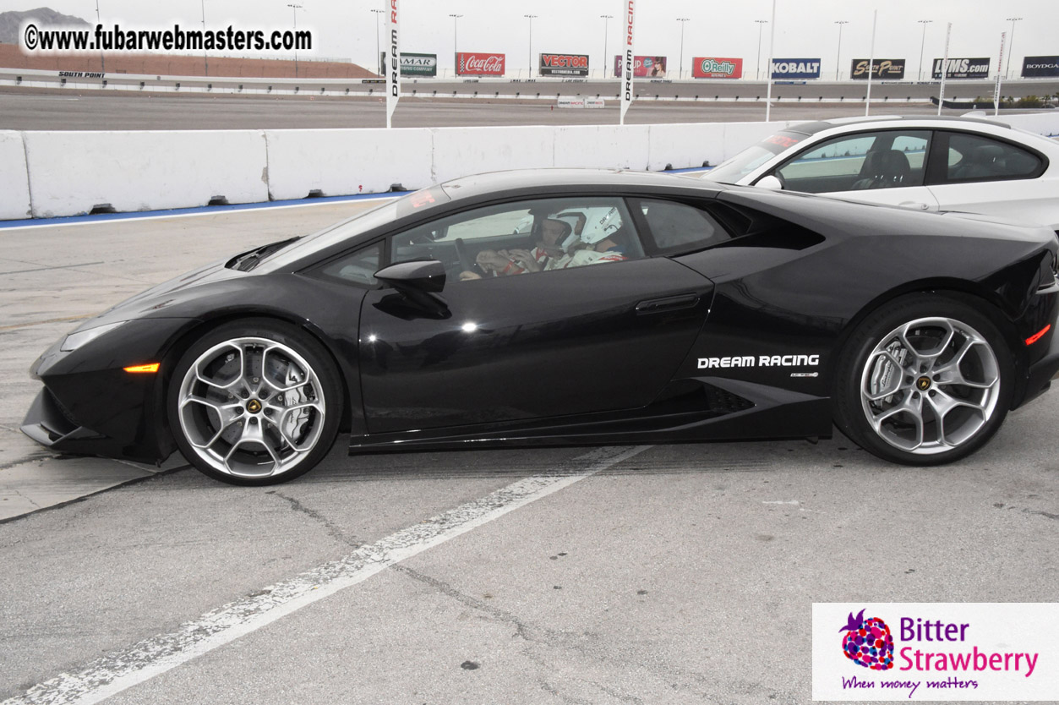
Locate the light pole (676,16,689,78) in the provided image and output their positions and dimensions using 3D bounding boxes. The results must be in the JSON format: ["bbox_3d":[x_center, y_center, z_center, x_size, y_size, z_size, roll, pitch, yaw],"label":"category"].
[{"bbox_3d":[49.621,-98.213,382.300,4.600,19.580,0.900,-2,12,-12],"label":"light pole"}]

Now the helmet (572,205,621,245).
[{"bbox_3d":[0.260,-0.549,4.948,0.290,0.250,0.250,-1,13,-2],"label":"helmet"}]

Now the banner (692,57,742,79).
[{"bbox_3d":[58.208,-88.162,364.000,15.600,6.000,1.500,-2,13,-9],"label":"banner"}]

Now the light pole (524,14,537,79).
[{"bbox_3d":[0.290,-94.914,366.943,4.600,19.472,0.900,-5,13,-25],"label":"light pole"}]

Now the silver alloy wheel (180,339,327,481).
[{"bbox_3d":[-1.054,0.188,4.552,0.545,0.545,0.220,-1,13,-2],"label":"silver alloy wheel"}]

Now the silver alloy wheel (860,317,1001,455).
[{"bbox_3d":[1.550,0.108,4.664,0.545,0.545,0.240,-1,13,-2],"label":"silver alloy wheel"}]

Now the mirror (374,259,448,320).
[{"bbox_3d":[-0.436,-0.243,4.370,0.260,0.190,0.250,-1,13,-2],"label":"mirror"}]

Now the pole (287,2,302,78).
[{"bbox_3d":[-63.241,-83.772,318.473,0.900,19.499,4.600,12,16,42],"label":"pole"}]

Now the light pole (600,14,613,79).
[{"bbox_3d":[24.135,-95.981,371.277,4.600,19.756,0.900,-3,13,-19],"label":"light pole"}]

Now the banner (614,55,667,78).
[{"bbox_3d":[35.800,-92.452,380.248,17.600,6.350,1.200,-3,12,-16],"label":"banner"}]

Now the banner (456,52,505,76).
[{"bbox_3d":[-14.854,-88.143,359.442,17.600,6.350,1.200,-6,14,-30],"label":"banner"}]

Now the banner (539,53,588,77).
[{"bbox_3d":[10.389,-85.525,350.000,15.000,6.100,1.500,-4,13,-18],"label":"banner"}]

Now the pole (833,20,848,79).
[{"bbox_3d":[96.010,-93.263,364.000,4.200,17.200,0.800,0,13,0],"label":"pole"}]

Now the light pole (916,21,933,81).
[{"bbox_3d":[121.057,-92.751,362.000,4.300,17.800,0.800,2,13,8],"label":"light pole"}]

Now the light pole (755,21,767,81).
[{"bbox_3d":[75.771,-98.938,386.963,4.600,19.553,0.900,0,12,-5],"label":"light pole"}]

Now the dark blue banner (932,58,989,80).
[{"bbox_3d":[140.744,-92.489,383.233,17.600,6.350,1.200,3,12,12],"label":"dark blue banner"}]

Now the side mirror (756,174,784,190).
[{"bbox_3d":[1.605,-1.117,7.850,0.170,0.155,0.230,0,12,-2],"label":"side mirror"}]

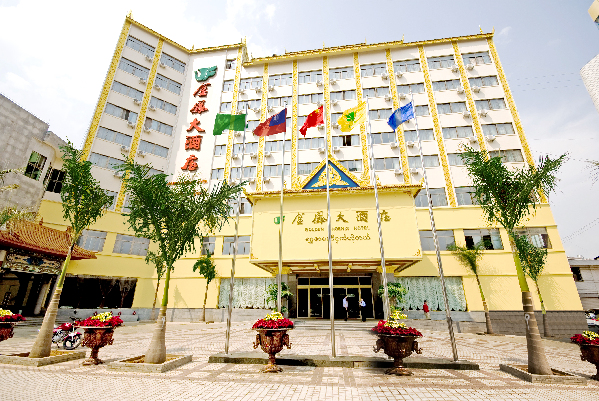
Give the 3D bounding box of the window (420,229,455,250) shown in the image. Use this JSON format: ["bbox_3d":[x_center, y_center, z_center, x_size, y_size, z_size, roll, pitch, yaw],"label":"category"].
[{"bbox_3d":[12.856,3.743,23.231,2.990,1.890,0.200,-3,-20,7],"label":"window"}]

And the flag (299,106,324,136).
[{"bbox_3d":[0.697,-4.474,14.186,1.444,2.027,0.350,-2,-20,8],"label":"flag"}]

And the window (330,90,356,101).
[{"bbox_3d":[5.128,-12.039,28.968,2.947,1.388,0.200,-3,-19,7],"label":"window"}]

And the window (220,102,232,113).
[{"bbox_3d":[-9.018,-11.422,30.831,1.324,1.469,0.200,-3,-19,7],"label":"window"}]

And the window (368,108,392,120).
[{"bbox_3d":[8.622,-9.187,26.978,2.843,1.301,0.180,-2,-20,8],"label":"window"}]

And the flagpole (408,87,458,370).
[{"bbox_3d":[4.277,0.005,8.266,0.130,9.233,0.130,-3,-19,7],"label":"flagpole"}]

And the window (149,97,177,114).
[{"bbox_3d":[-16.385,-11.392,30.246,2.872,1.206,0.180,15,-24,-36],"label":"window"}]

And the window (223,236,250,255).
[{"bbox_3d":[-6.039,4.445,24.416,2.819,1.771,0.180,-2,-20,8],"label":"window"}]

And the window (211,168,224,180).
[{"bbox_3d":[-9.056,-2.916,27.947,1.440,1.177,0.180,-3,-19,7],"label":"window"}]

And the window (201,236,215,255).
[{"bbox_3d":[-8.979,4.566,24.826,1.398,1.759,0.180,-2,-20,8],"label":"window"}]

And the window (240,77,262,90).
[{"bbox_3d":[-5.953,-14.419,31.070,2.864,1.750,0.180,-2,-20,8],"label":"window"}]

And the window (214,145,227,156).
[{"bbox_3d":[-8.915,-5.640,28.423,1.316,1.290,0.180,-2,-20,8],"label":"window"}]

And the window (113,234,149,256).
[{"bbox_3d":[-16.710,4.509,24.958,2.857,1.853,0.200,15,-24,-38],"label":"window"}]

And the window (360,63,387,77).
[{"bbox_3d":[8.918,-15.471,29.701,3.034,1.748,0.180,-3,-19,7],"label":"window"}]

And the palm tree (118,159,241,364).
[{"bbox_3d":[-4.259,1.590,8.166,4.200,6.346,3.600,-3,-19,7],"label":"palm tree"}]

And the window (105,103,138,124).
[{"bbox_3d":[-19.957,-9.770,28.084,2.960,1.300,0.200,15,-25,-37],"label":"window"}]

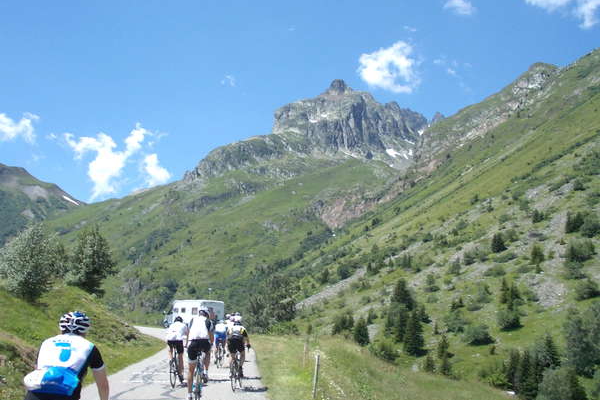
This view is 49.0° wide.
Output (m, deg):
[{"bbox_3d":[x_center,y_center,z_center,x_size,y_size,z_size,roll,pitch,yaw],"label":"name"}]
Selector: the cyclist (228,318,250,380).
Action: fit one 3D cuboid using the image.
[{"bbox_3d":[-1.338,3.231,14.400,0.520,1.360,0.950,0,-11,2],"label":"cyclist"}]

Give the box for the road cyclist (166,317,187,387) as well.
[{"bbox_3d":[-2.776,3.427,14.950,0.500,1.500,0.950,0,-11,-2],"label":"road cyclist"}]

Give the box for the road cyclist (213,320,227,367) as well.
[{"bbox_3d":[-2.447,4.385,20.200,0.480,1.420,0.950,0,-11,-2],"label":"road cyclist"}]

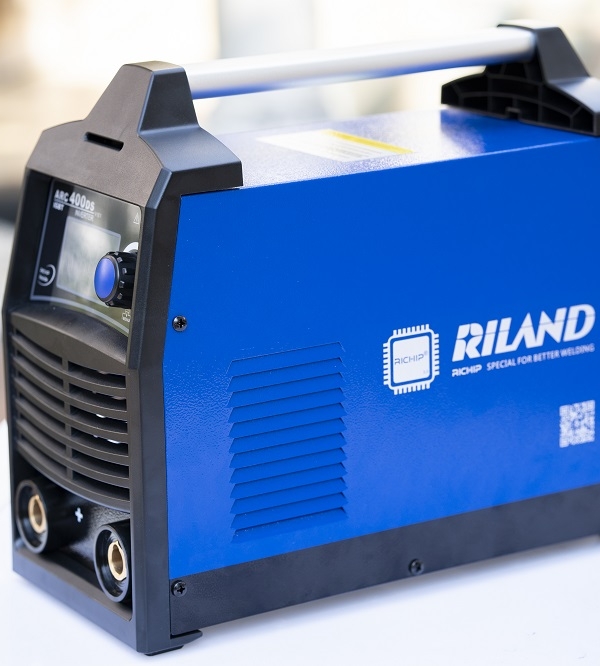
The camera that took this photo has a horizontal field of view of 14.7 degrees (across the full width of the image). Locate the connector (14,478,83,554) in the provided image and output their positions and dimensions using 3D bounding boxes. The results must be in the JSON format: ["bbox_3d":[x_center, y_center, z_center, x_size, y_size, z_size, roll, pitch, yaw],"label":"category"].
[{"bbox_3d":[-0.120,0.087,1.137,0.021,0.035,0.035,-10,15,-30],"label":"connector"}]

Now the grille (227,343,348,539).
[{"bbox_3d":[-0.004,0.050,1.069,0.065,0.086,0.005,-10,15,-30],"label":"grille"}]

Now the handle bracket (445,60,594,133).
[{"bbox_3d":[0.119,-0.130,1.185,0.027,0.042,0.134,-10,15,-30],"label":"handle bracket"}]

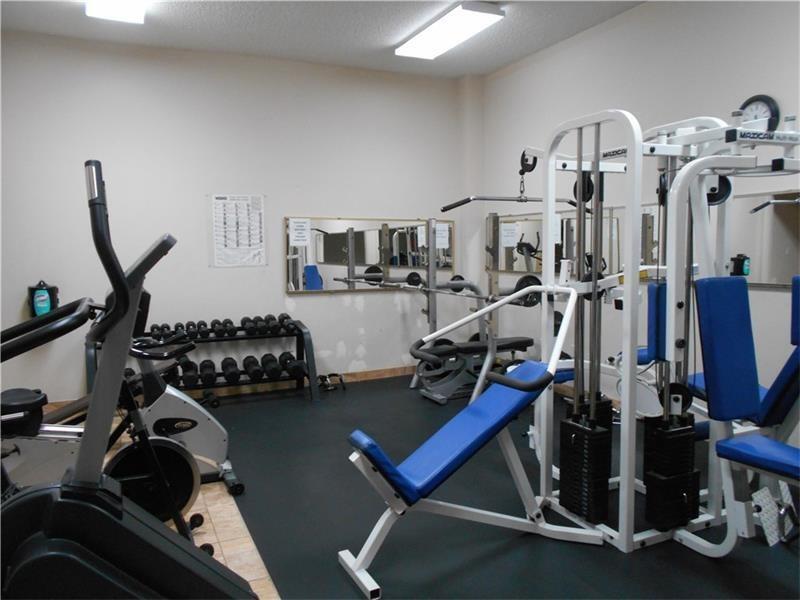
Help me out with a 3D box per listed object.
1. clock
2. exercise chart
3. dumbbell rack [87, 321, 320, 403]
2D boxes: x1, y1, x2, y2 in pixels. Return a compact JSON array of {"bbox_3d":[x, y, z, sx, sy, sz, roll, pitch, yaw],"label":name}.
[{"bbox_3d":[2.353,-1.196,3.972,0.045,0.290,0.290,-4,6,-25],"label":"clock"},{"bbox_3d":[-1.610,-0.689,6.039,0.530,0.715,0.015,-4,6,-25],"label":"exercise chart"},{"bbox_3d":[-1.820,0.647,5.670,2.000,0.760,0.580,-4,6,-25],"label":"dumbbell rack"}]

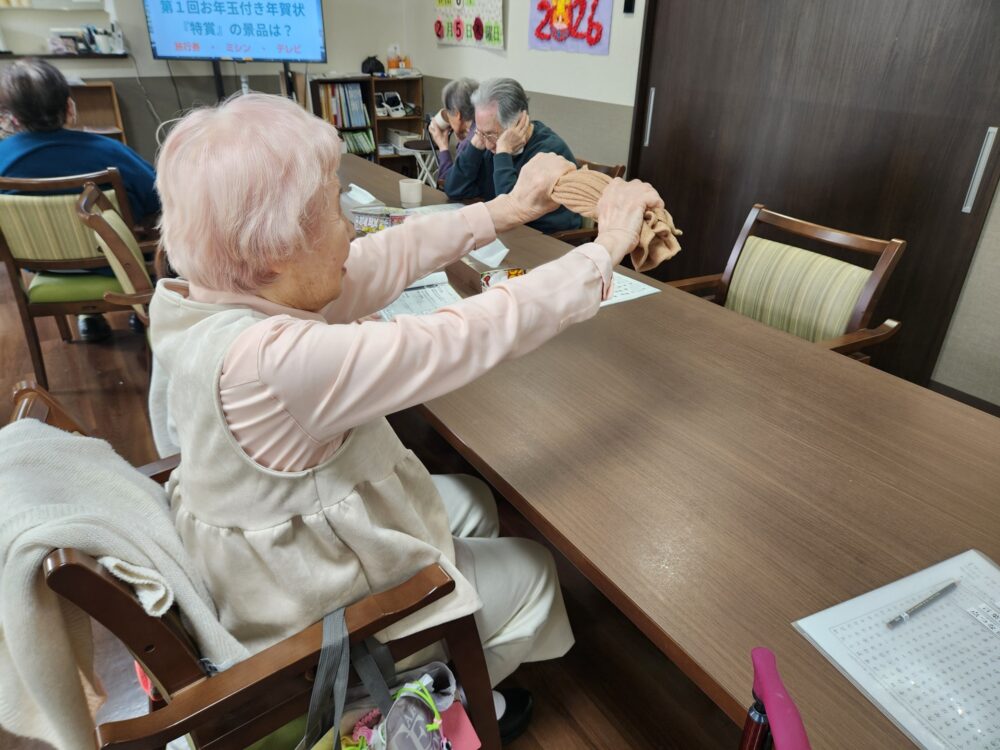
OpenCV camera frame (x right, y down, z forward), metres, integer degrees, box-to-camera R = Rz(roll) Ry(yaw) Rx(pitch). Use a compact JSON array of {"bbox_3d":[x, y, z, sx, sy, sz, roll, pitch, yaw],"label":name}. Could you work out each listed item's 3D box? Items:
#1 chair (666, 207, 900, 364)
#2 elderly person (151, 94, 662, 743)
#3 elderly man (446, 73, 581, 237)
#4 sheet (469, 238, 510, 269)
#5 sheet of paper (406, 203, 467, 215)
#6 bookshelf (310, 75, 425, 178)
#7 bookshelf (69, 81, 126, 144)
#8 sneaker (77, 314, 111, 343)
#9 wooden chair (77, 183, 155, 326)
[{"bbox_3d":[0.715,-0.015,2.017,0.560,0.830,0.580,-16,32,-29],"label":"chair"},{"bbox_3d":[-0.131,0.196,1.146,0.820,1.250,0.520,-14,31,-27],"label":"elderly person"},{"bbox_3d":[0.040,-0.588,2.727,0.500,1.160,0.620,22,34,34],"label":"elderly man"},{"bbox_3d":[-0.019,-0.366,1.992,0.170,0.050,0.170,5,28,7],"label":"sheet"},{"bbox_3d":[-0.233,-0.614,2.507,0.297,0.005,0.210,-16,32,-29],"label":"sheet of paper"},{"bbox_3d":[-1.138,-2.028,5.698,0.970,0.900,0.300,-16,32,-29],"label":"bookshelf"},{"bbox_3d":[-2.850,-1.549,4.675,0.420,0.890,0.290,-16,32,-29],"label":"bookshelf"},{"bbox_3d":[-1.929,-0.257,3.167,0.100,0.100,0.260,-22,35,-36],"label":"sneaker"},{"bbox_3d":[-1.079,-0.250,2.401,0.560,0.830,0.570,-12,30,-23],"label":"wooden chair"}]

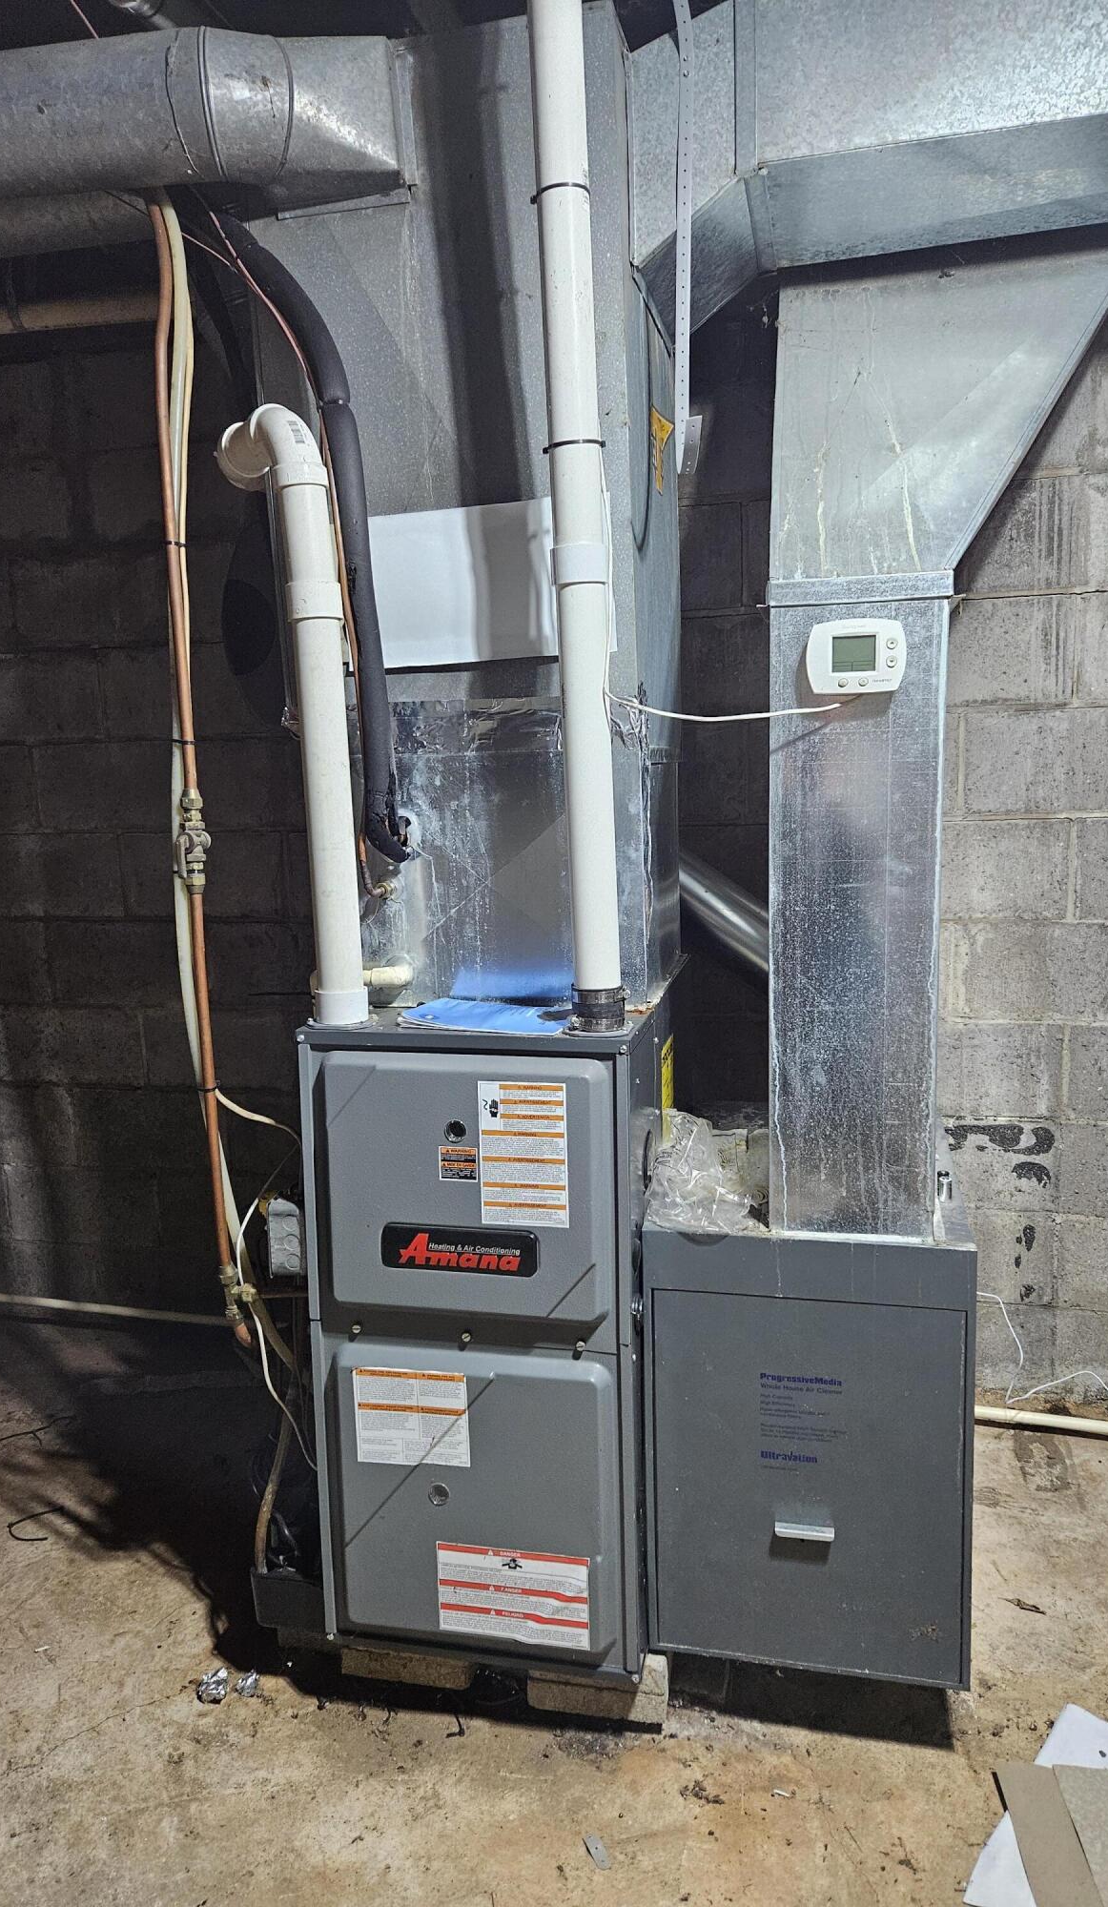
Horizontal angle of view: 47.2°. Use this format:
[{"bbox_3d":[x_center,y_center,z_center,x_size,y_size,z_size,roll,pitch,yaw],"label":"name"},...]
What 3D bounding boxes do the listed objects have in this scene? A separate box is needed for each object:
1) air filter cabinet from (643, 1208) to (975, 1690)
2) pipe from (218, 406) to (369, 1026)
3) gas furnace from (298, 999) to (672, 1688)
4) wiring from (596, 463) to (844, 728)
[{"bbox_3d":[0.408,0.628,2.008,0.427,0.609,0.675,0,8,13],"label":"air filter cabinet"},{"bbox_3d":[-0.348,-0.318,1.726,0.182,0.823,0.123,0,8,13],"label":"pipe"},{"bbox_3d":[-0.040,0.493,2.020,0.445,0.875,0.720,0,8,13],"label":"gas furnace"},{"bbox_3d":[0.201,-0.445,1.548,0.298,0.322,0.055,0,8,13],"label":"wiring"}]

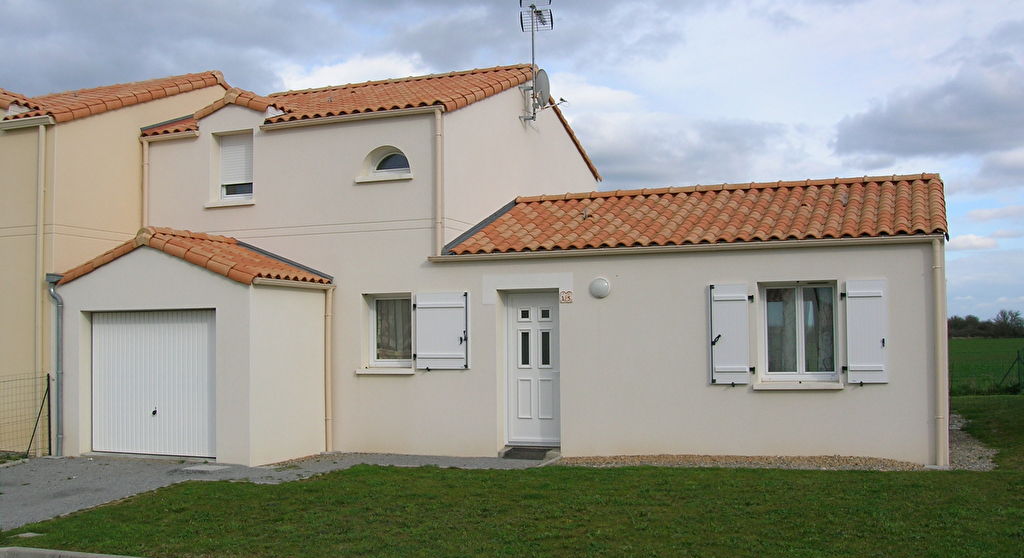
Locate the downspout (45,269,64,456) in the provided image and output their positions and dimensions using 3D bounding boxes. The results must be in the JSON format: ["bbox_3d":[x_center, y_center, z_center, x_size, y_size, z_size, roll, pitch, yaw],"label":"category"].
[{"bbox_3d":[-6.558,1.240,15.284,0.220,2.600,0.120,-2,-3,22],"label":"downspout"}]

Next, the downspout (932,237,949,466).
[{"bbox_3d":[5.071,0.867,12.627,0.095,2.688,0.100,-2,-3,22],"label":"downspout"}]

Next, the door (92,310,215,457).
[{"bbox_3d":[-4.973,1.455,14.976,2.348,2.019,0.050,-2,-3,22],"label":"door"}]

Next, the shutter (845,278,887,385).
[{"bbox_3d":[4.330,0.640,12.963,0.466,1.272,0.045,-2,-3,22],"label":"shutter"}]

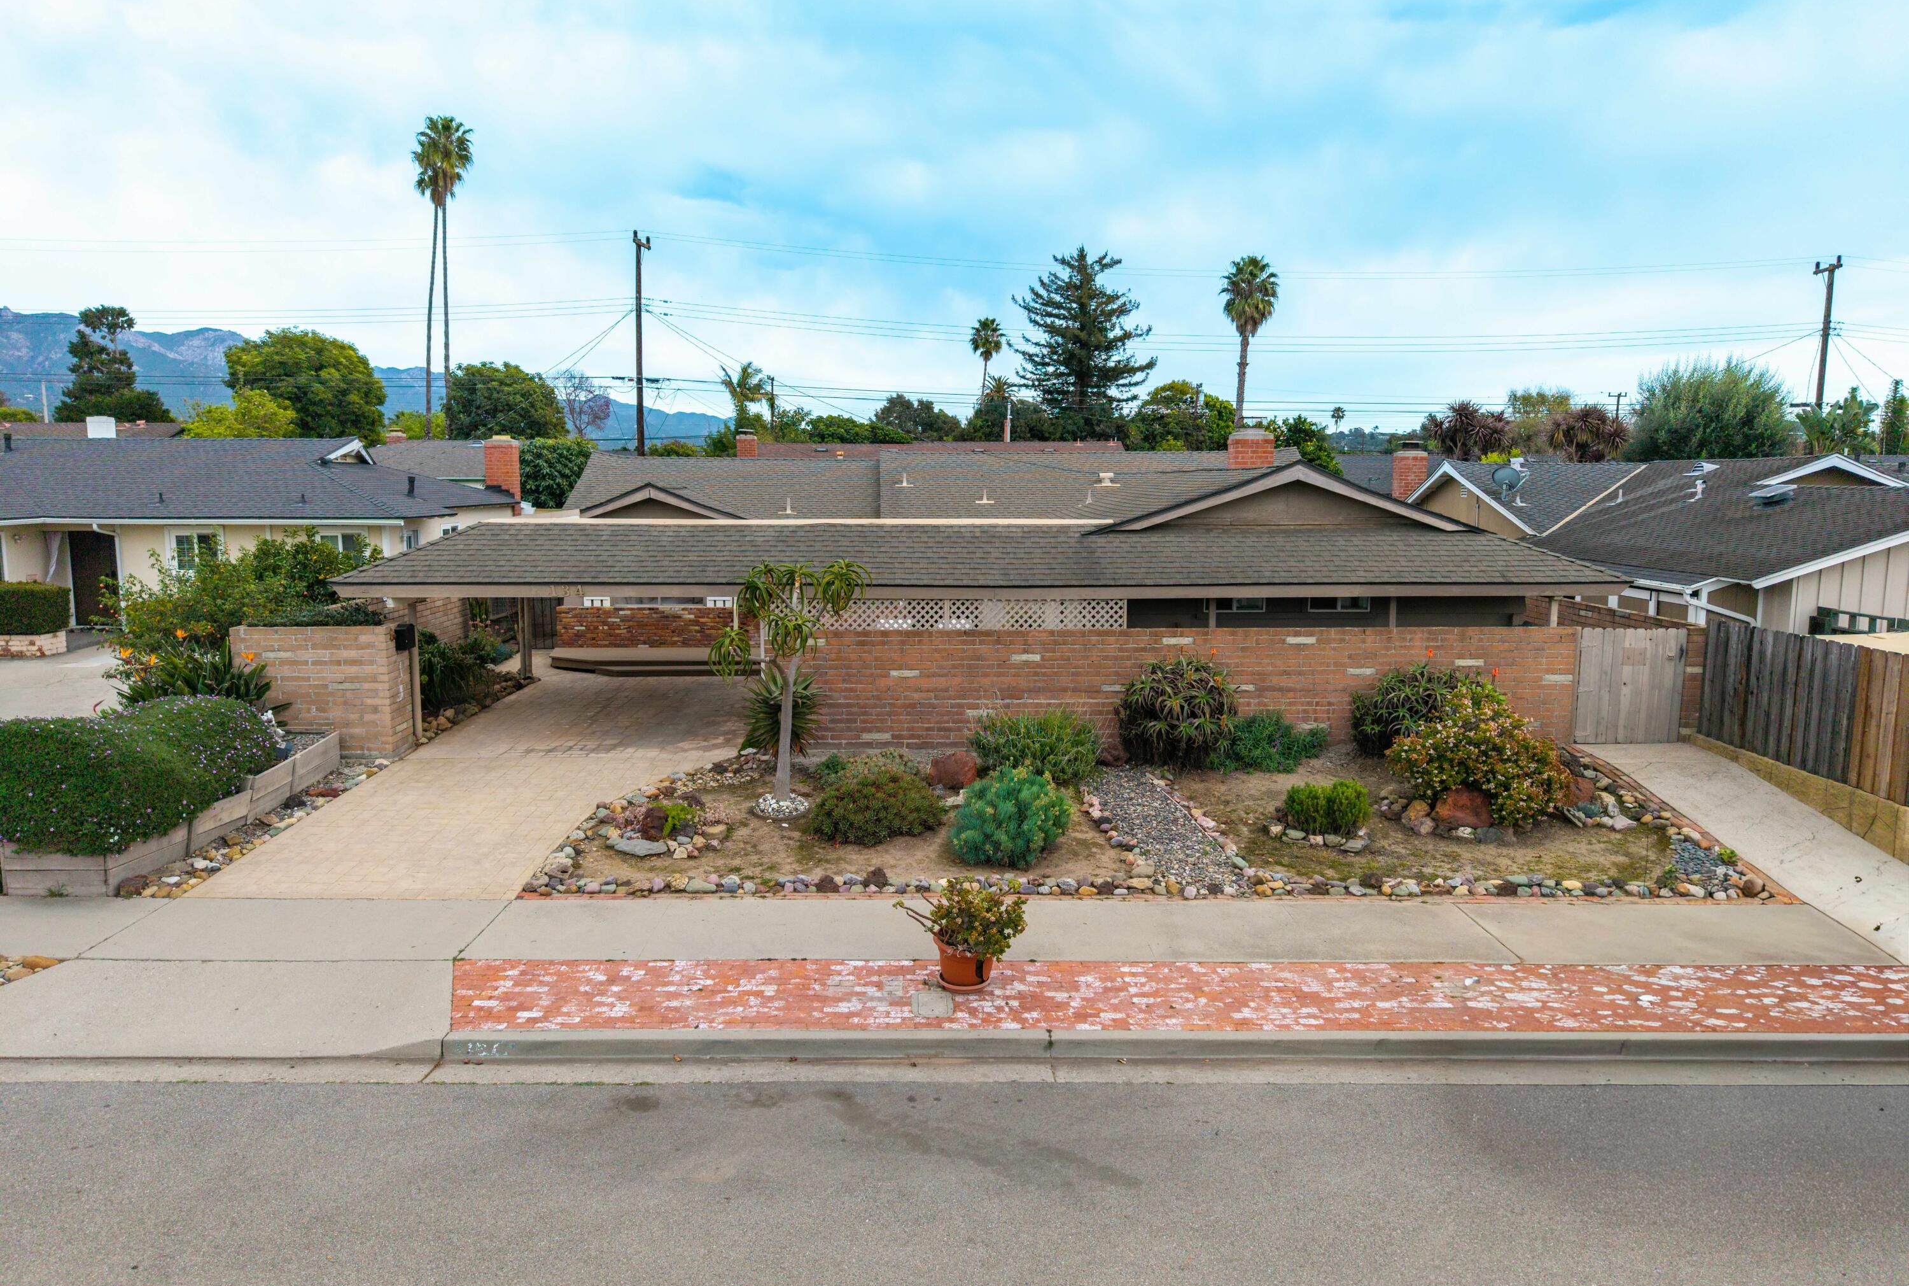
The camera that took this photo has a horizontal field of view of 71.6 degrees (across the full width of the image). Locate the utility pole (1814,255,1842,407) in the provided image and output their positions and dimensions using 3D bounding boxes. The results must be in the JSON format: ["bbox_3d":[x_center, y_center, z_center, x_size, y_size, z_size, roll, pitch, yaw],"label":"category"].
[{"bbox_3d":[28.771,-7.737,44.340,0.933,10.123,1.800,0,9,0],"label":"utility pole"}]

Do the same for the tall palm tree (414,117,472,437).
[{"bbox_3d":[-29.486,-19.166,77.999,3.353,22.534,3.200,0,9,0],"label":"tall palm tree"}]

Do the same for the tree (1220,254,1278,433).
[{"bbox_3d":[15.122,-13.167,68.800,2.979,13.458,3.000,0,9,0],"label":"tree"}]

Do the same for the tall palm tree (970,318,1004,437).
[{"bbox_3d":[2.877,-19.274,113.463,3.100,17.000,3.100,0,7,0],"label":"tall palm tree"}]

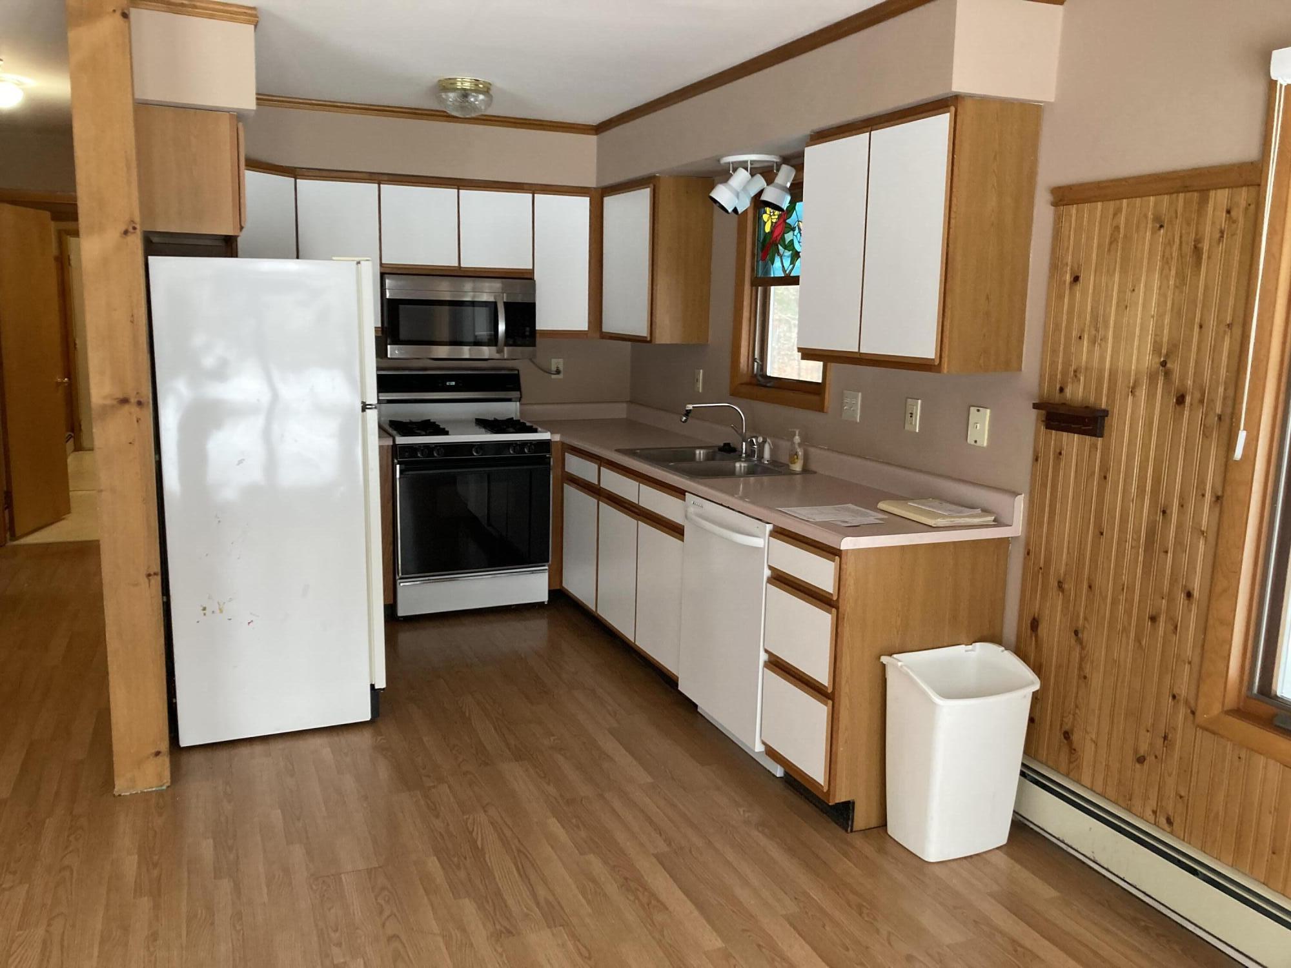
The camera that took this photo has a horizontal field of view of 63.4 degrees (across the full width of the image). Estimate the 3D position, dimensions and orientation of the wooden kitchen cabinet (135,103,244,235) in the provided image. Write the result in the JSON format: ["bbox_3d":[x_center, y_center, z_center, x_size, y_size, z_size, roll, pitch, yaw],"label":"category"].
[{"bbox_3d":[-1.637,-1.079,3.767,0.325,0.388,0.845,-3,10,-23],"label":"wooden kitchen cabinet"}]

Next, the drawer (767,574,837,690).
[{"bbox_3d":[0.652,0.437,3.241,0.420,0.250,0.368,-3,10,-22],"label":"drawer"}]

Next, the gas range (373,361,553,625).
[{"bbox_3d":[-0.940,0.034,5.339,0.756,1.190,0.648,-3,10,-22],"label":"gas range"}]

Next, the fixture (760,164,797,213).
[{"bbox_3d":[0.530,-1.186,4.201,0.150,0.190,0.120,-3,11,-23],"label":"fixture"}]

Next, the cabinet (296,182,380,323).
[{"bbox_3d":[-1.498,-1.104,5.072,0.380,0.710,0.320,-3,11,-23],"label":"cabinet"}]

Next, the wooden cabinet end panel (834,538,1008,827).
[{"bbox_3d":[0.824,0.595,3.132,0.607,0.870,0.022,-3,10,-22],"label":"wooden cabinet end panel"}]

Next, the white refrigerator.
[{"bbox_3d":[-1.429,0.016,3.973,0.725,1.680,0.750,-3,11,-23],"label":"white refrigerator"}]

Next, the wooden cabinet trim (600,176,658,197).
[{"bbox_3d":[-0.099,-1.451,5.116,0.030,0.046,0.706,-3,10,-23],"label":"wooden cabinet trim"}]

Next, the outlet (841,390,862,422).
[{"bbox_3d":[0.773,-0.294,3.957,0.015,0.115,0.118,-3,11,-23],"label":"outlet"}]

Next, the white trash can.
[{"bbox_3d":[0.916,0.786,3.061,0.385,0.550,0.275,-3,11,-23],"label":"white trash can"}]

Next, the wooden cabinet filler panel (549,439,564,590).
[{"bbox_3d":[-0.456,0.165,5.276,0.070,0.765,0.030,-3,11,-23],"label":"wooden cabinet filler panel"}]

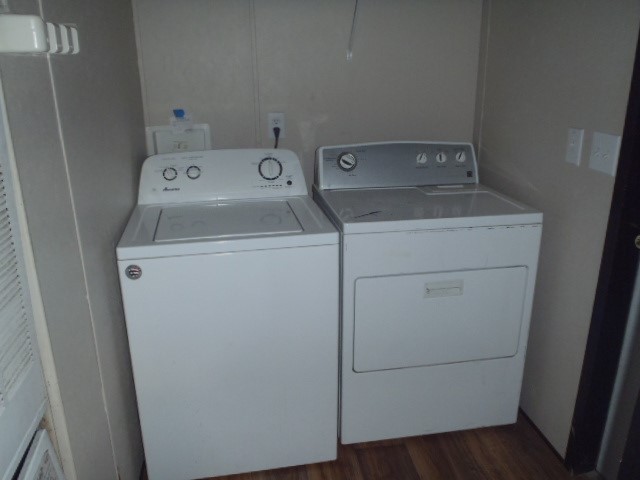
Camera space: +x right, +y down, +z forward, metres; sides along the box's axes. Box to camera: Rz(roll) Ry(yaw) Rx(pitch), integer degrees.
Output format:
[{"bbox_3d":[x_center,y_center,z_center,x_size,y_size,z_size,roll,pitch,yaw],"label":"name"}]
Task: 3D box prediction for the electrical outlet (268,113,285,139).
[{"bbox_3d":[-0.196,-0.523,2.368,0.073,0.114,0.012,-3,18,-9],"label":"electrical outlet"}]

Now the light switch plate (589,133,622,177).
[{"bbox_3d":[0.904,-0.275,1.648,0.011,0.117,0.117,-4,19,-10],"label":"light switch plate"}]

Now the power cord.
[{"bbox_3d":[-0.199,-0.465,2.364,0.034,0.106,0.040,-3,18,-9],"label":"power cord"}]

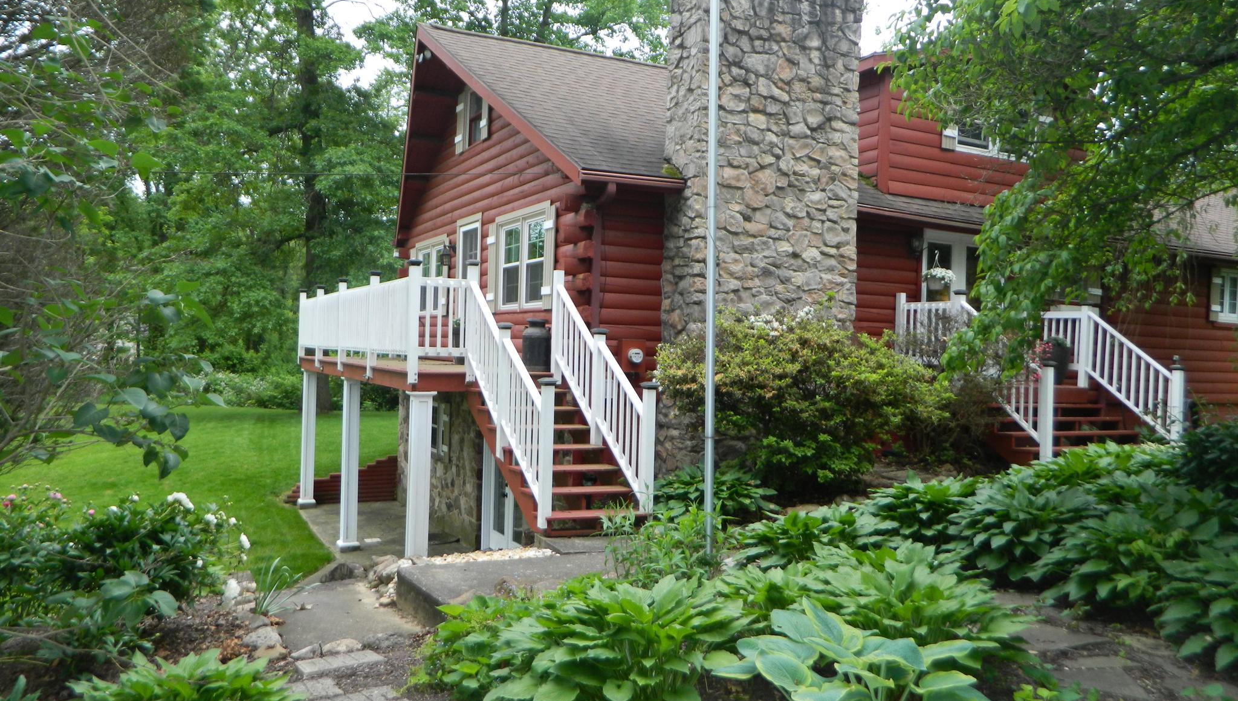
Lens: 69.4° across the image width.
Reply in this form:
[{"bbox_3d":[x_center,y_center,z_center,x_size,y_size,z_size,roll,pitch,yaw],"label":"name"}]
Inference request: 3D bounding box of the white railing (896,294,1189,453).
[{"bbox_3d":[5.509,0.290,11.764,2.580,2.040,2.400,1,0,-28],"label":"white railing"}]

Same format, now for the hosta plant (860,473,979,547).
[{"bbox_3d":[2.318,1.201,6.900,0.930,0.500,0.900,1,0,19],"label":"hosta plant"}]

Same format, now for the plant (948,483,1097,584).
[{"bbox_3d":[2.778,1.190,6.150,1.050,0.530,1.000,1,0,24],"label":"plant"}]

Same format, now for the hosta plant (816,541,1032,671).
[{"bbox_3d":[1.612,1.270,4.800,1.150,0.510,1.050,1,0,19],"label":"hosta plant"}]

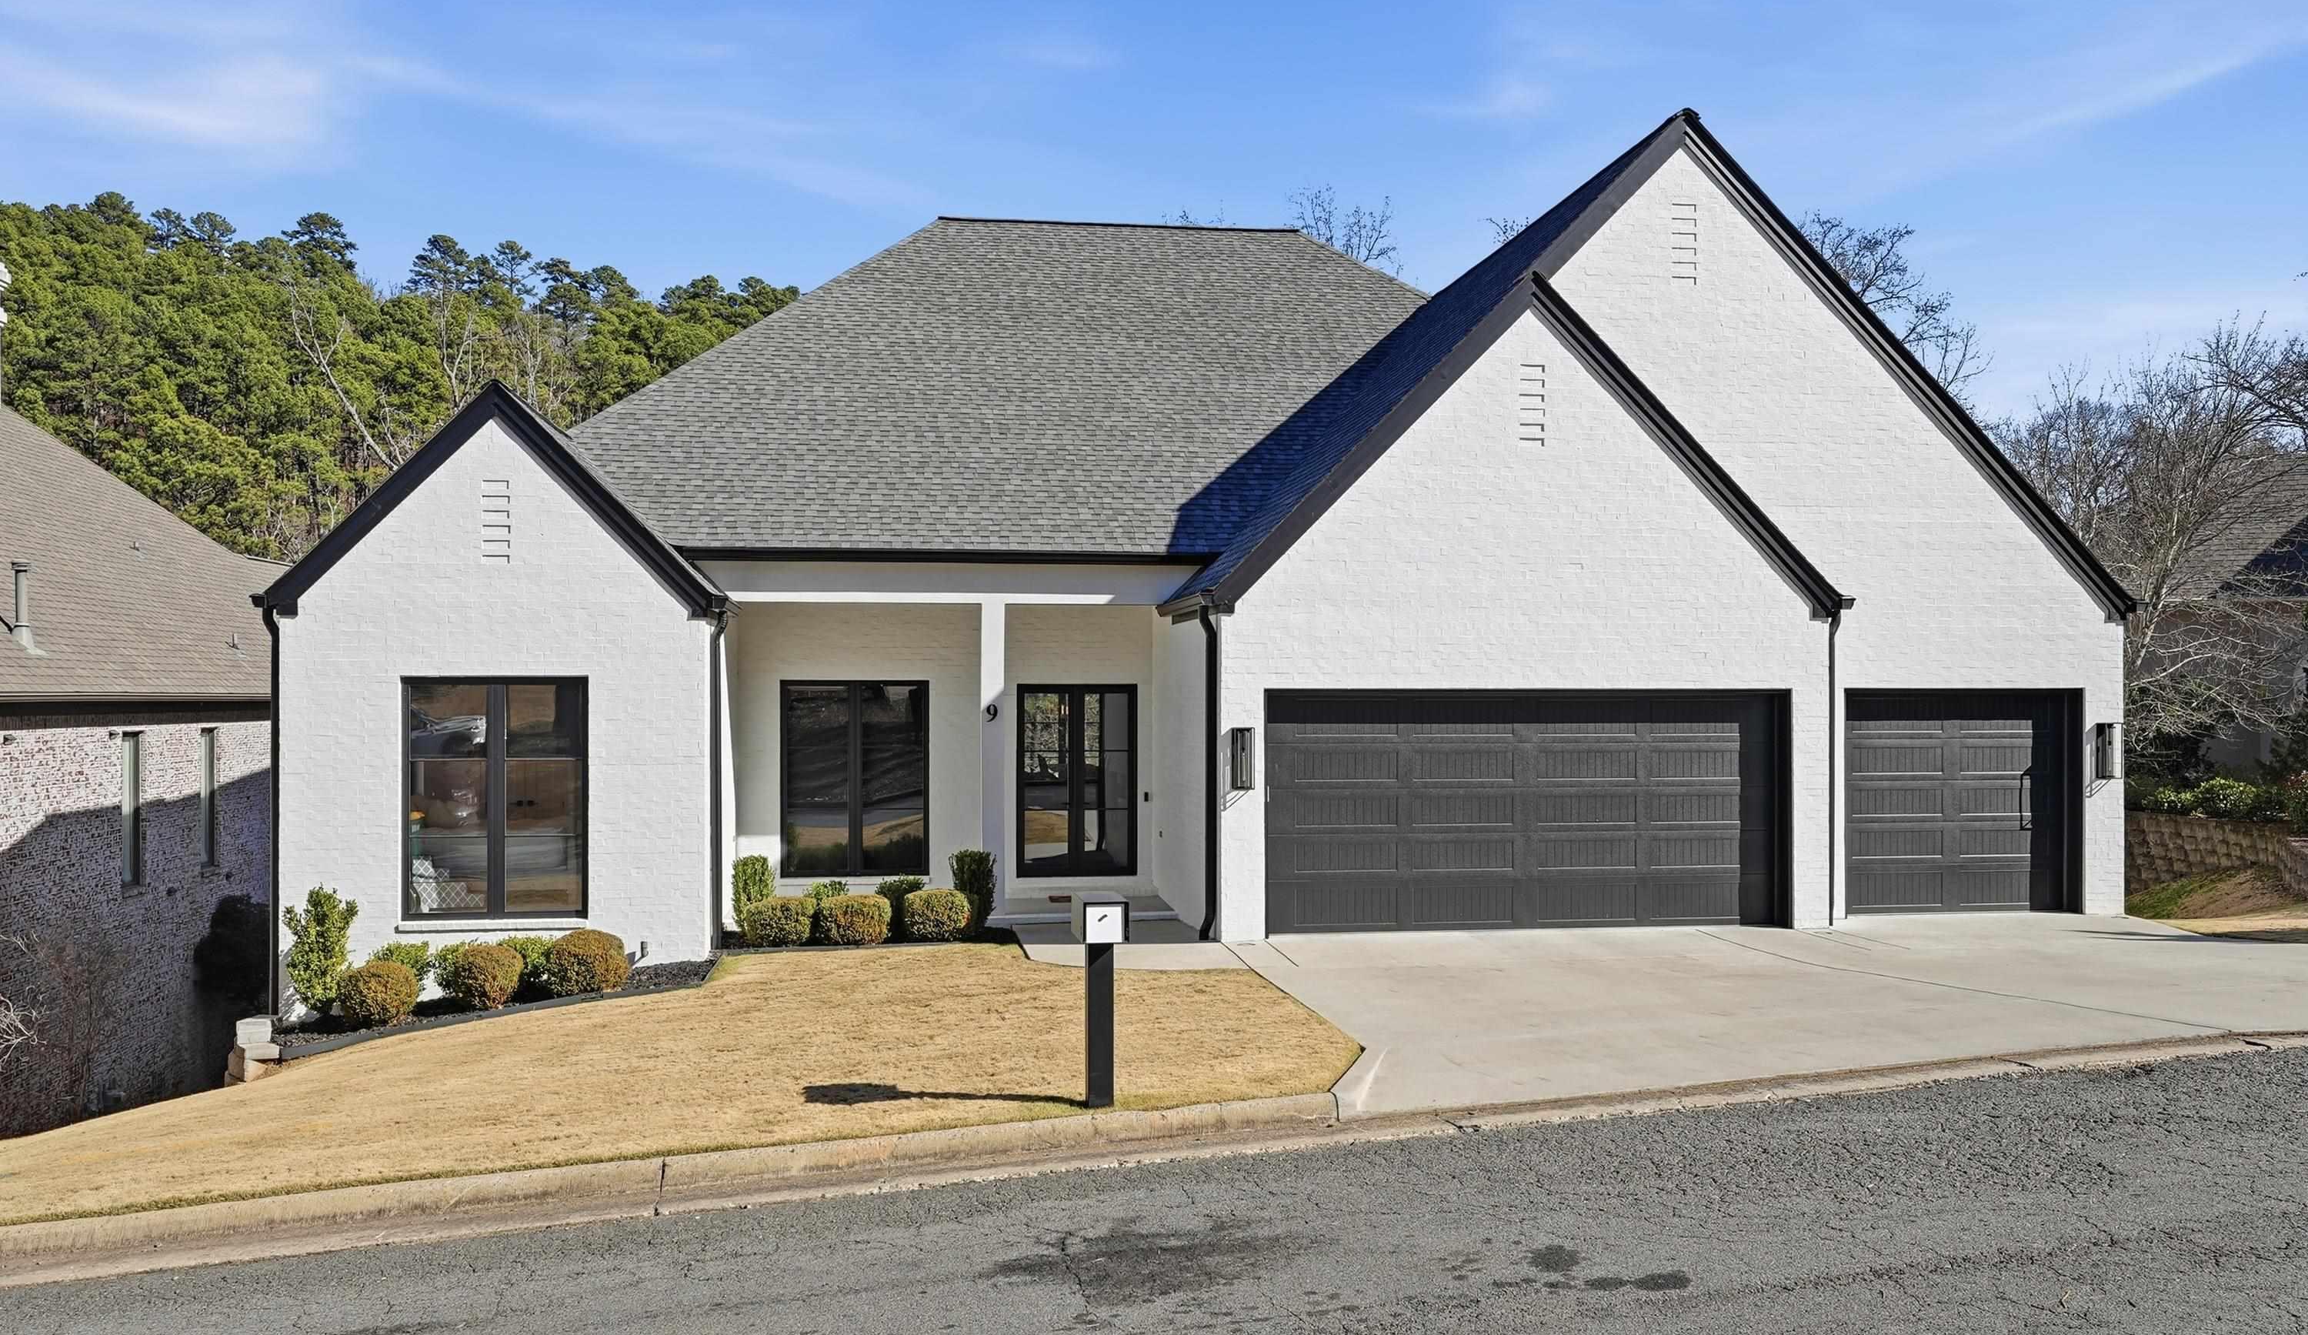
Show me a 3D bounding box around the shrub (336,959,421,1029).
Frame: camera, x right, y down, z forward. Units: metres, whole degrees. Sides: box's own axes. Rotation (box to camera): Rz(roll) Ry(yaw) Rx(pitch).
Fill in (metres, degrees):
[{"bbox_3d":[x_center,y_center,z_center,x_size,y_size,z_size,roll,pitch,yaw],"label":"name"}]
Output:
[{"bbox_3d":[-7.213,3.040,16.130,0.750,0.640,0.730,0,0,-8],"label":"shrub"}]

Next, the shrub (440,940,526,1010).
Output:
[{"bbox_3d":[-6.285,2.893,16.250,0.740,0.640,0.720,0,0,-8],"label":"shrub"}]

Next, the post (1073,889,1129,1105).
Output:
[{"bbox_3d":[-0.330,2.050,10.650,0.270,1.280,0.500,0,0,-11],"label":"post"}]

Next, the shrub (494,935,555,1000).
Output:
[{"bbox_3d":[-6.096,2.921,16.850,0.650,0.620,0.620,0,0,-8],"label":"shrub"}]

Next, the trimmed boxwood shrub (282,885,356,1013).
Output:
[{"bbox_3d":[-8.002,2.705,16.600,0.700,1.230,0.660,0,0,-8],"label":"trimmed boxwood shrub"}]

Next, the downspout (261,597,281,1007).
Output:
[{"bbox_3d":[-8.673,1.389,17.000,0.180,4.050,0.110,0,0,-8],"label":"downspout"}]

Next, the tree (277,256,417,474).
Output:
[{"bbox_3d":[-31.115,-10.407,68.000,7.500,12.500,6.500,0,0,-8],"label":"tree"}]

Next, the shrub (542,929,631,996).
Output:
[{"bbox_3d":[-5.355,2.788,16.380,0.790,0.630,0.760,0,0,-8],"label":"shrub"}]

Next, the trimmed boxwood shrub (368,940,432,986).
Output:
[{"bbox_3d":[-7.285,2.921,16.700,0.640,0.600,0.600,0,0,-8],"label":"trimmed boxwood shrub"}]

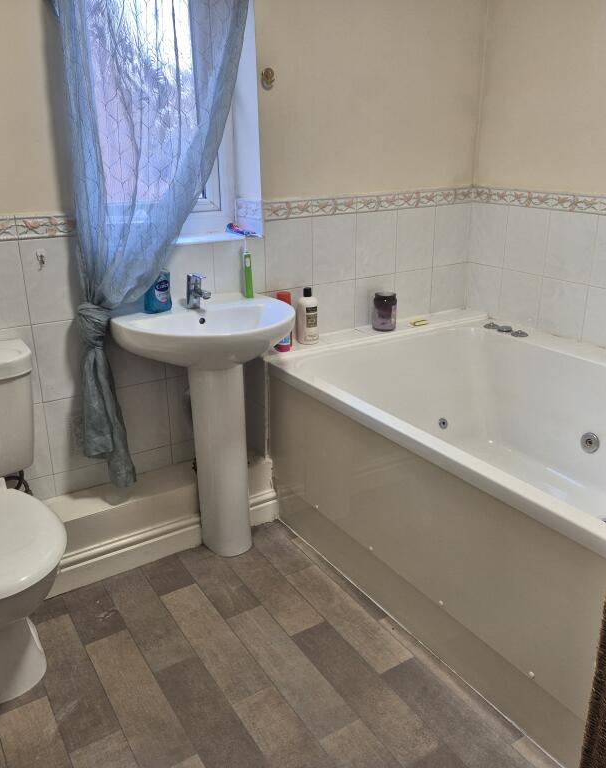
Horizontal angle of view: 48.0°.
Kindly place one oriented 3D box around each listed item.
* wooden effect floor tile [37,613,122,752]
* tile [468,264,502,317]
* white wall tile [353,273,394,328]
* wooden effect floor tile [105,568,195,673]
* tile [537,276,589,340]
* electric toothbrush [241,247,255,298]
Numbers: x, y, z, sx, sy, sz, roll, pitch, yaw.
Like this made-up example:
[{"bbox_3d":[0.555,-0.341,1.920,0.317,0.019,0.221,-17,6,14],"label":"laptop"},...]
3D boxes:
[{"bbox_3d":[-0.606,0.759,1.774,0.117,0.010,0.490,-12,23,-29],"label":"wooden effect floor tile"},{"bbox_3d":[0.775,-0.402,2.914,0.010,0.206,0.189,-13,23,-31],"label":"tile"},{"bbox_3d":[0.288,-0.330,2.724,0.200,0.206,0.010,-13,23,-31],"label":"white wall tile"},{"bbox_3d":[-0.456,0.680,1.991,0.117,0.010,0.466,-12,23,-29],"label":"wooden effect floor tile"},{"bbox_3d":[0.996,-0.292,2.601,0.010,0.206,0.200,-13,23,-31],"label":"tile"},{"bbox_3d":[-0.184,-0.374,2.252,0.030,0.181,0.030,-4,20,-9],"label":"electric toothbrush"}]

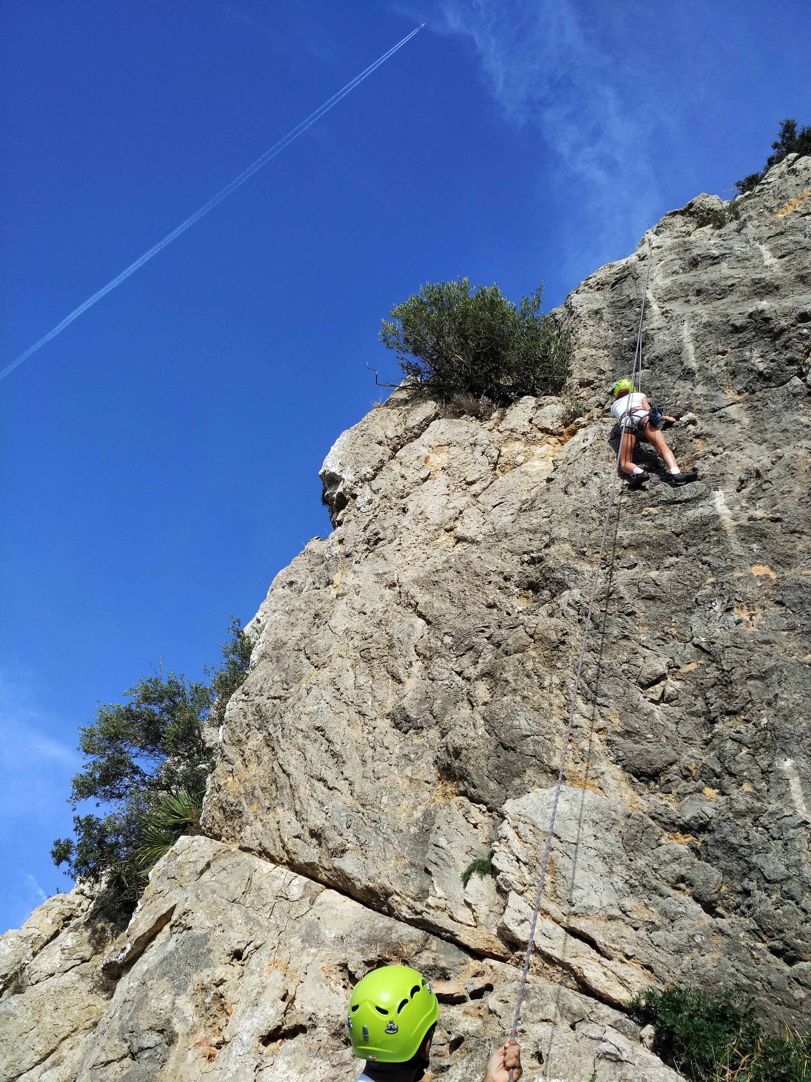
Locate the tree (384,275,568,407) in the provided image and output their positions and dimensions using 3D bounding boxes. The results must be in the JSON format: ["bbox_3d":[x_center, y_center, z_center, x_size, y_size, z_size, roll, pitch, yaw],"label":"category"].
[{"bbox_3d":[0.773,-2.208,10.400,2.150,1.500,1.700,-2,-30,3],"label":"tree"}]

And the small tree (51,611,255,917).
[{"bbox_3d":[-1.951,1.734,7.300,1.600,2.200,1.500,7,-31,-12],"label":"small tree"}]

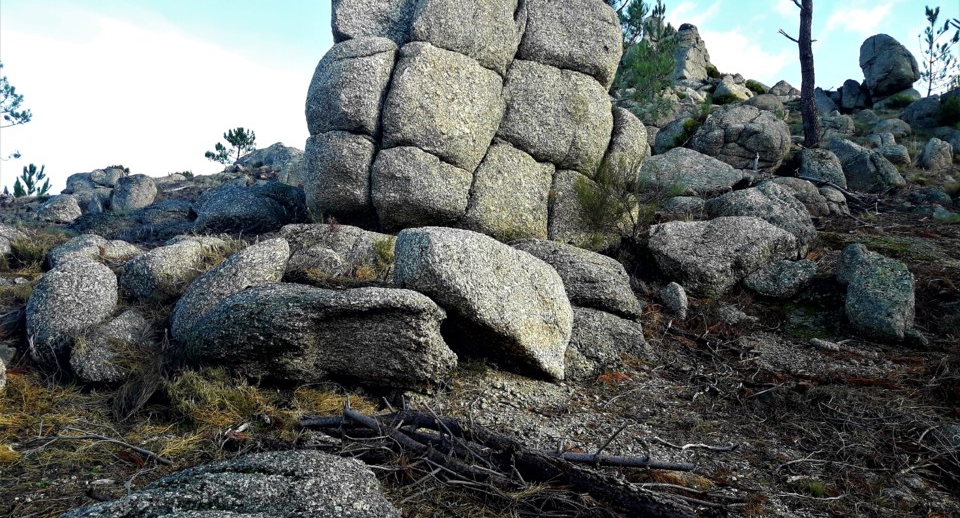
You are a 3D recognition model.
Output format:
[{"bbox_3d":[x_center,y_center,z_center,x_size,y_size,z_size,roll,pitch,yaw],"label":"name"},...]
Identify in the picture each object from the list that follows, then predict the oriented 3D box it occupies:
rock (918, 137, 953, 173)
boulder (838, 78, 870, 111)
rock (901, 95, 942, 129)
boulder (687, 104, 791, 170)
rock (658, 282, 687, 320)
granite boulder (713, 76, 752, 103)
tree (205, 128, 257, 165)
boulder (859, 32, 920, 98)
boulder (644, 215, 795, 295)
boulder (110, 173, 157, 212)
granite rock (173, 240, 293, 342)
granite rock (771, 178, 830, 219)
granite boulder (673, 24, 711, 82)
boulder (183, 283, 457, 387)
[{"bbox_3d":[8.985,-2.039,15.300,0.544,0.722,0.462,-1,-3,31],"label":"rock"},{"bbox_3d":[10.610,-4.632,22.000,0.900,0.950,0.800,-1,-3,26],"label":"boulder"},{"bbox_3d":[11.669,-3.868,20.500,0.957,0.914,0.813,-1,-3,30],"label":"rock"},{"bbox_3d":[4.770,-2.247,14.300,1.779,1.197,1.423,-1,-3,19],"label":"boulder"},{"bbox_3d":[1.799,0.385,7.200,0.253,0.359,0.190,-1,-3,14],"label":"rock"},{"bbox_3d":[9.430,-6.330,29.000,1.421,1.014,1.137,-1,-4,18],"label":"granite boulder"},{"bbox_3d":[-8.997,-4.021,28.000,1.732,1.539,1.472,1,-3,-18],"label":"tree"},{"bbox_3d":[17.403,-8.181,33.000,2.331,2.721,1.981,-2,-4,28],"label":"boulder"},{"bbox_3d":[2.603,-0.027,8.300,1.484,0.876,1.068,-1,-3,17],"label":"boulder"},{"bbox_3d":[-6.024,-1.139,13.500,0.800,0.660,0.720,1,-3,-24],"label":"boulder"},{"bbox_3d":[-1.872,0.260,5.850,0.860,0.800,0.650,0,-3,-5],"label":"granite rock"},{"bbox_3d":[4.799,-0.912,11.700,0.935,0.645,0.748,-1,-3,22],"label":"granite rock"},{"bbox_3d":[9.806,-9.574,36.000,1.700,2.608,1.445,-1,-4,15],"label":"granite boulder"},{"bbox_3d":[-1.109,0.532,5.400,1.760,0.660,0.850,0,-3,5],"label":"boulder"}]

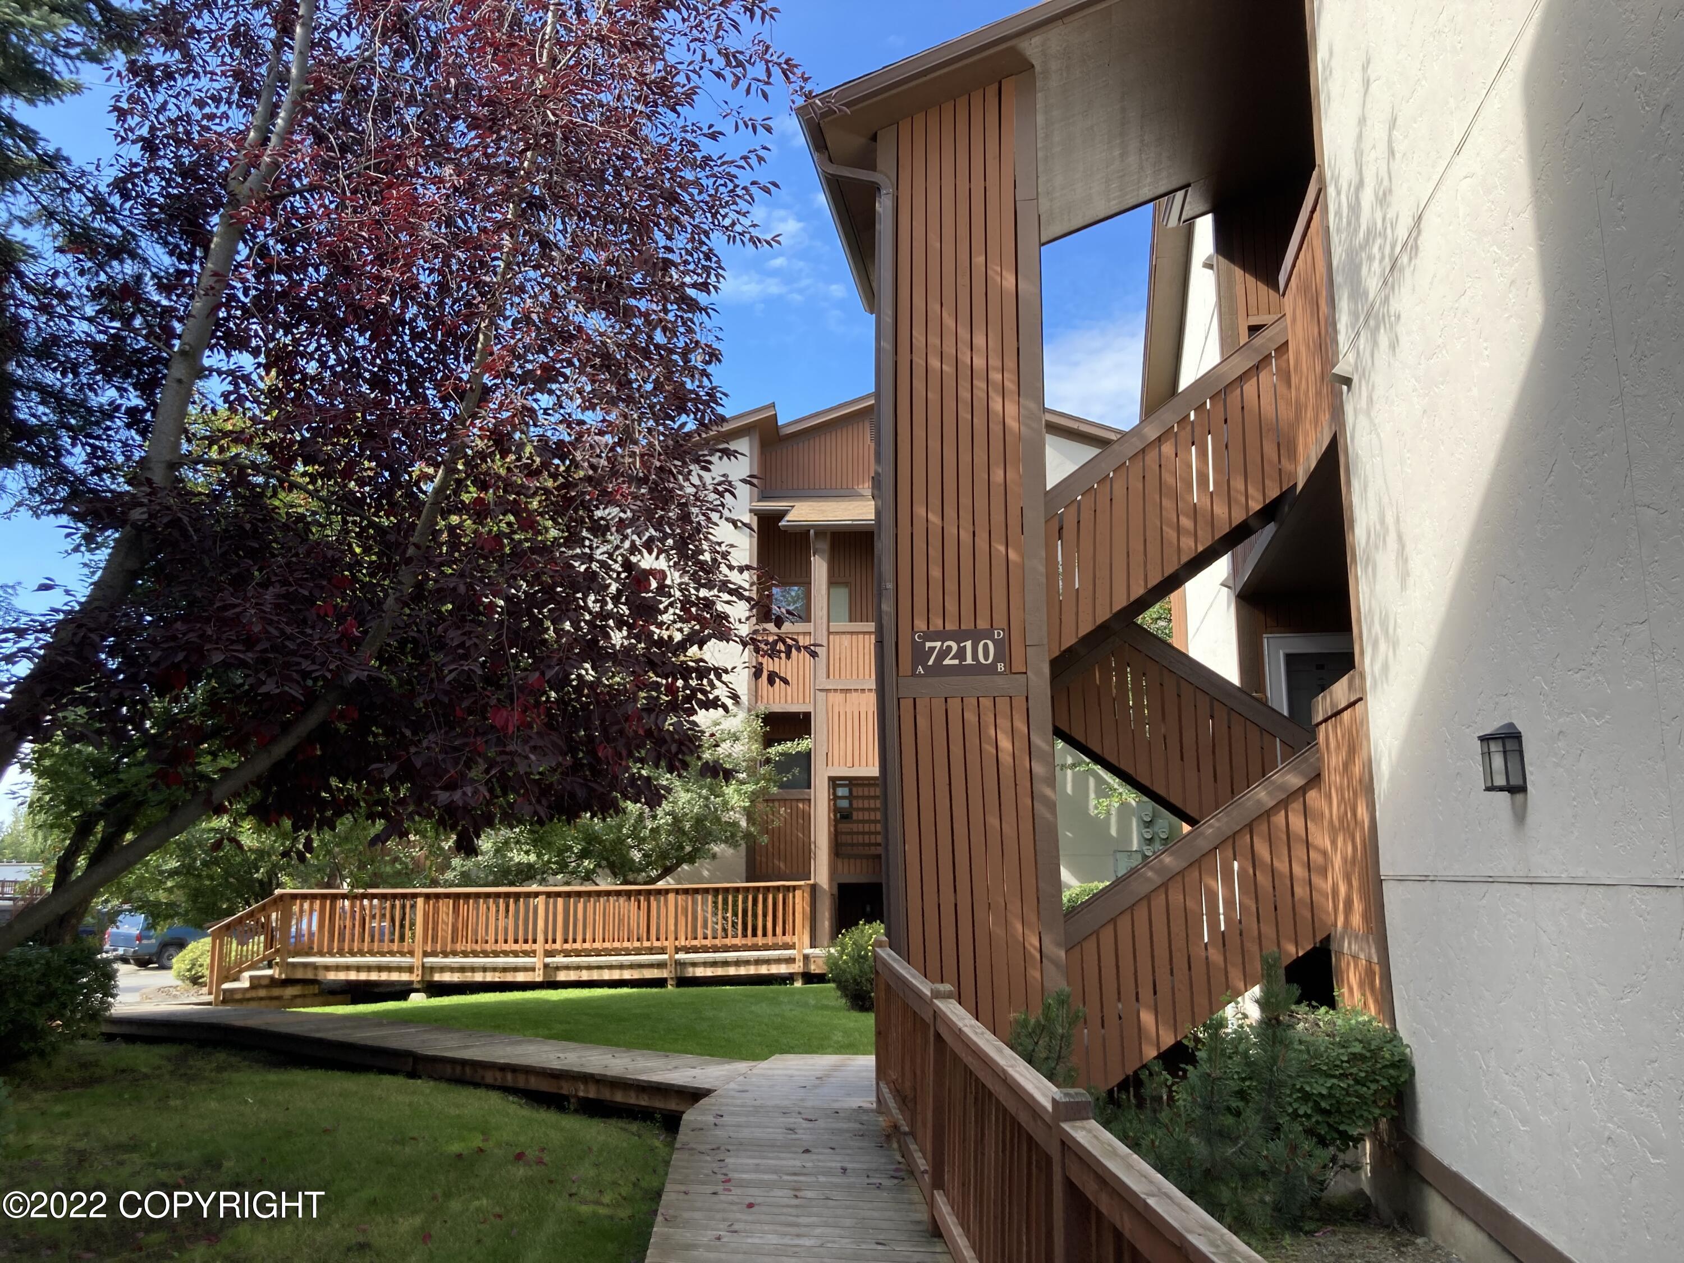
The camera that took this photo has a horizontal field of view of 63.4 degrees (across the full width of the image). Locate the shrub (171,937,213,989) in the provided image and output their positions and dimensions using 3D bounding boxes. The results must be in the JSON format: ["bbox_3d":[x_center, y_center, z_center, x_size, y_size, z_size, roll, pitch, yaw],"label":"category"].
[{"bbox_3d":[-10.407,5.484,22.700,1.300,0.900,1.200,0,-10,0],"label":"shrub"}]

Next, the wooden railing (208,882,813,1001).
[{"bbox_3d":[-4.582,4.438,19.377,8.900,1.560,2.050,0,-10,0],"label":"wooden railing"}]

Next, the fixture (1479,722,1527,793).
[{"bbox_3d":[2.485,0.489,5.169,0.138,0.260,0.200,-2,-10,8],"label":"fixture"}]

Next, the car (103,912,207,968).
[{"bbox_3d":[-19.961,9.489,42.208,1.800,1.750,4.950,-7,-12,32],"label":"car"}]

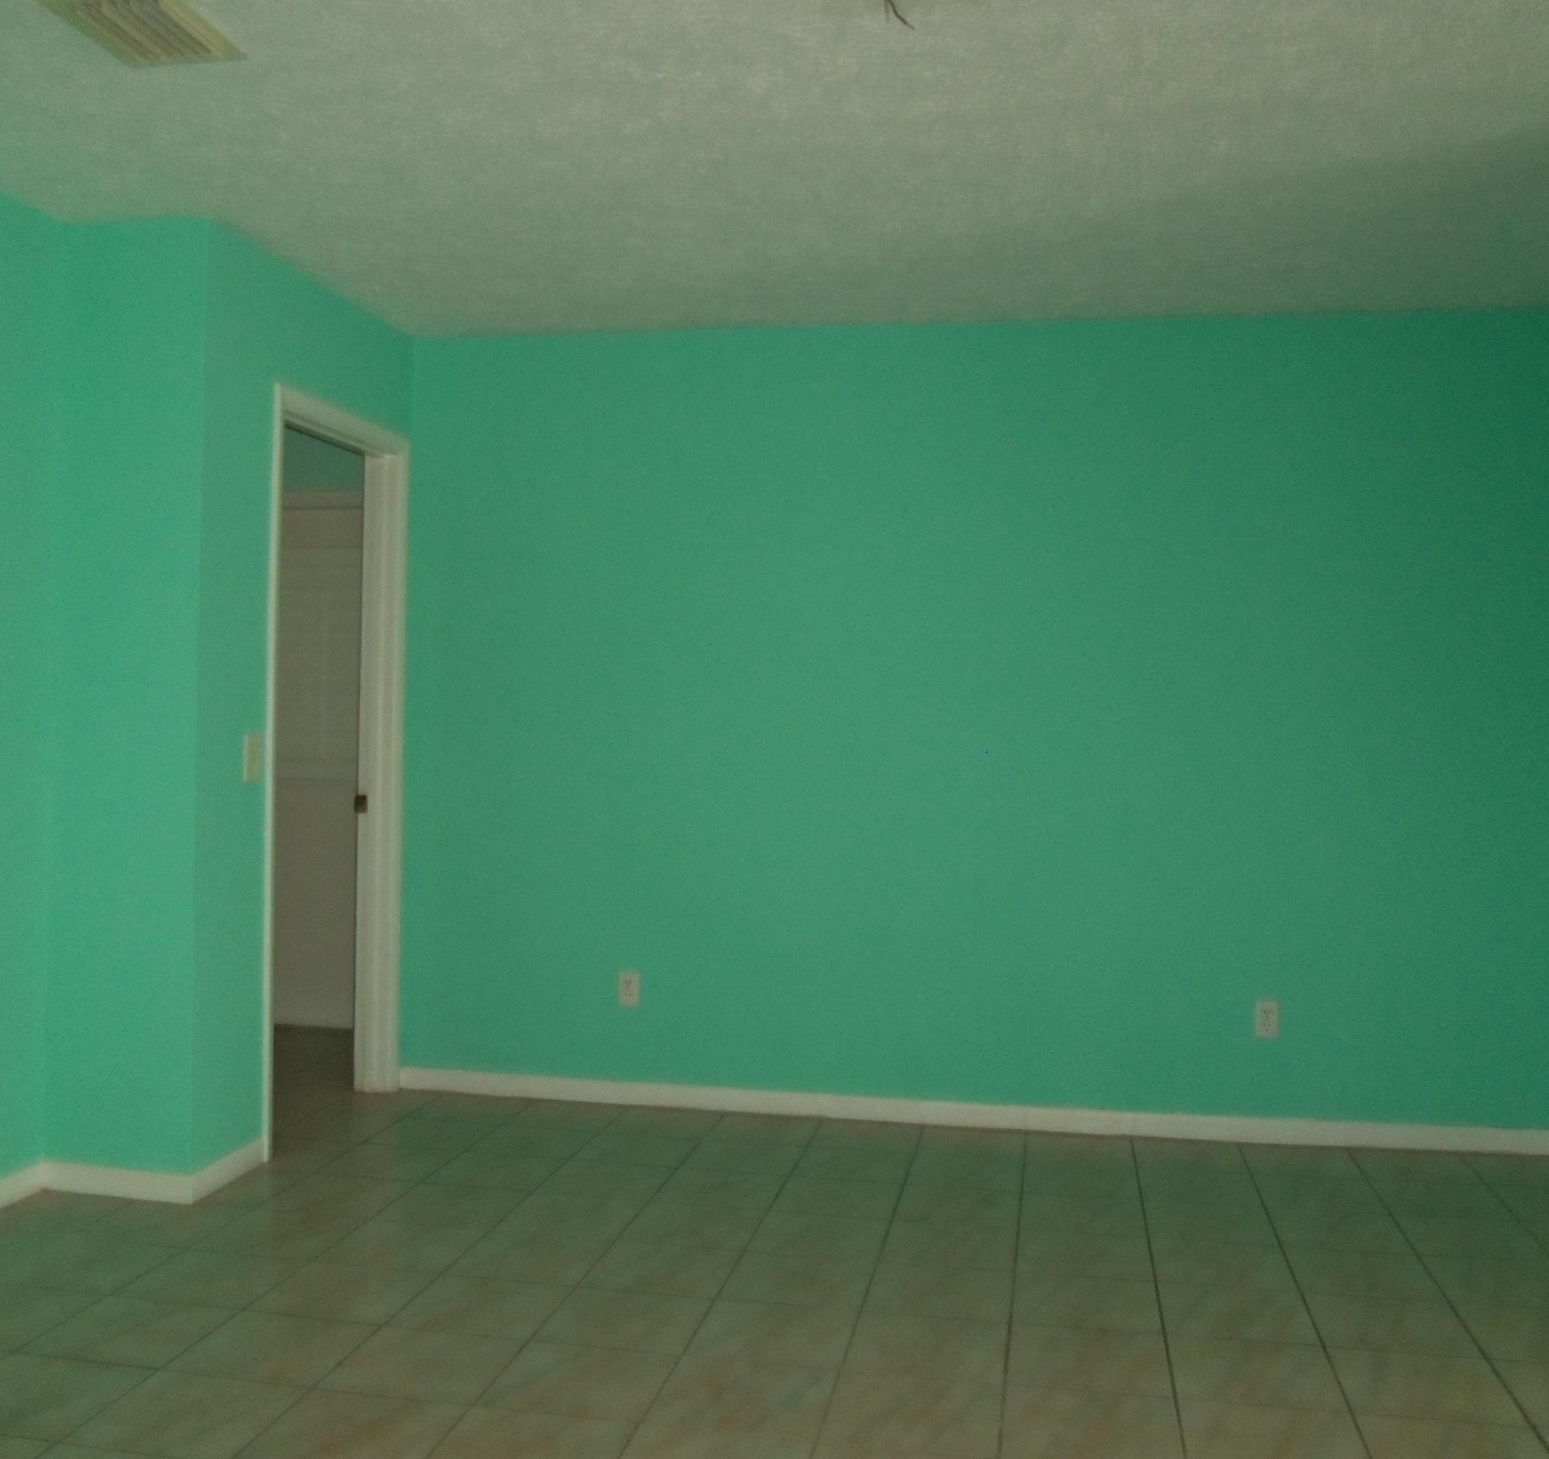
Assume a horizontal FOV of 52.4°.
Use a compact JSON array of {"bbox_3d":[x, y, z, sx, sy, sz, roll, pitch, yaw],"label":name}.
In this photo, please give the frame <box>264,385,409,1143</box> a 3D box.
[{"bbox_3d":[-1.334,0.117,4.680,0.140,2.100,0.895,1,0,10],"label":"frame"}]

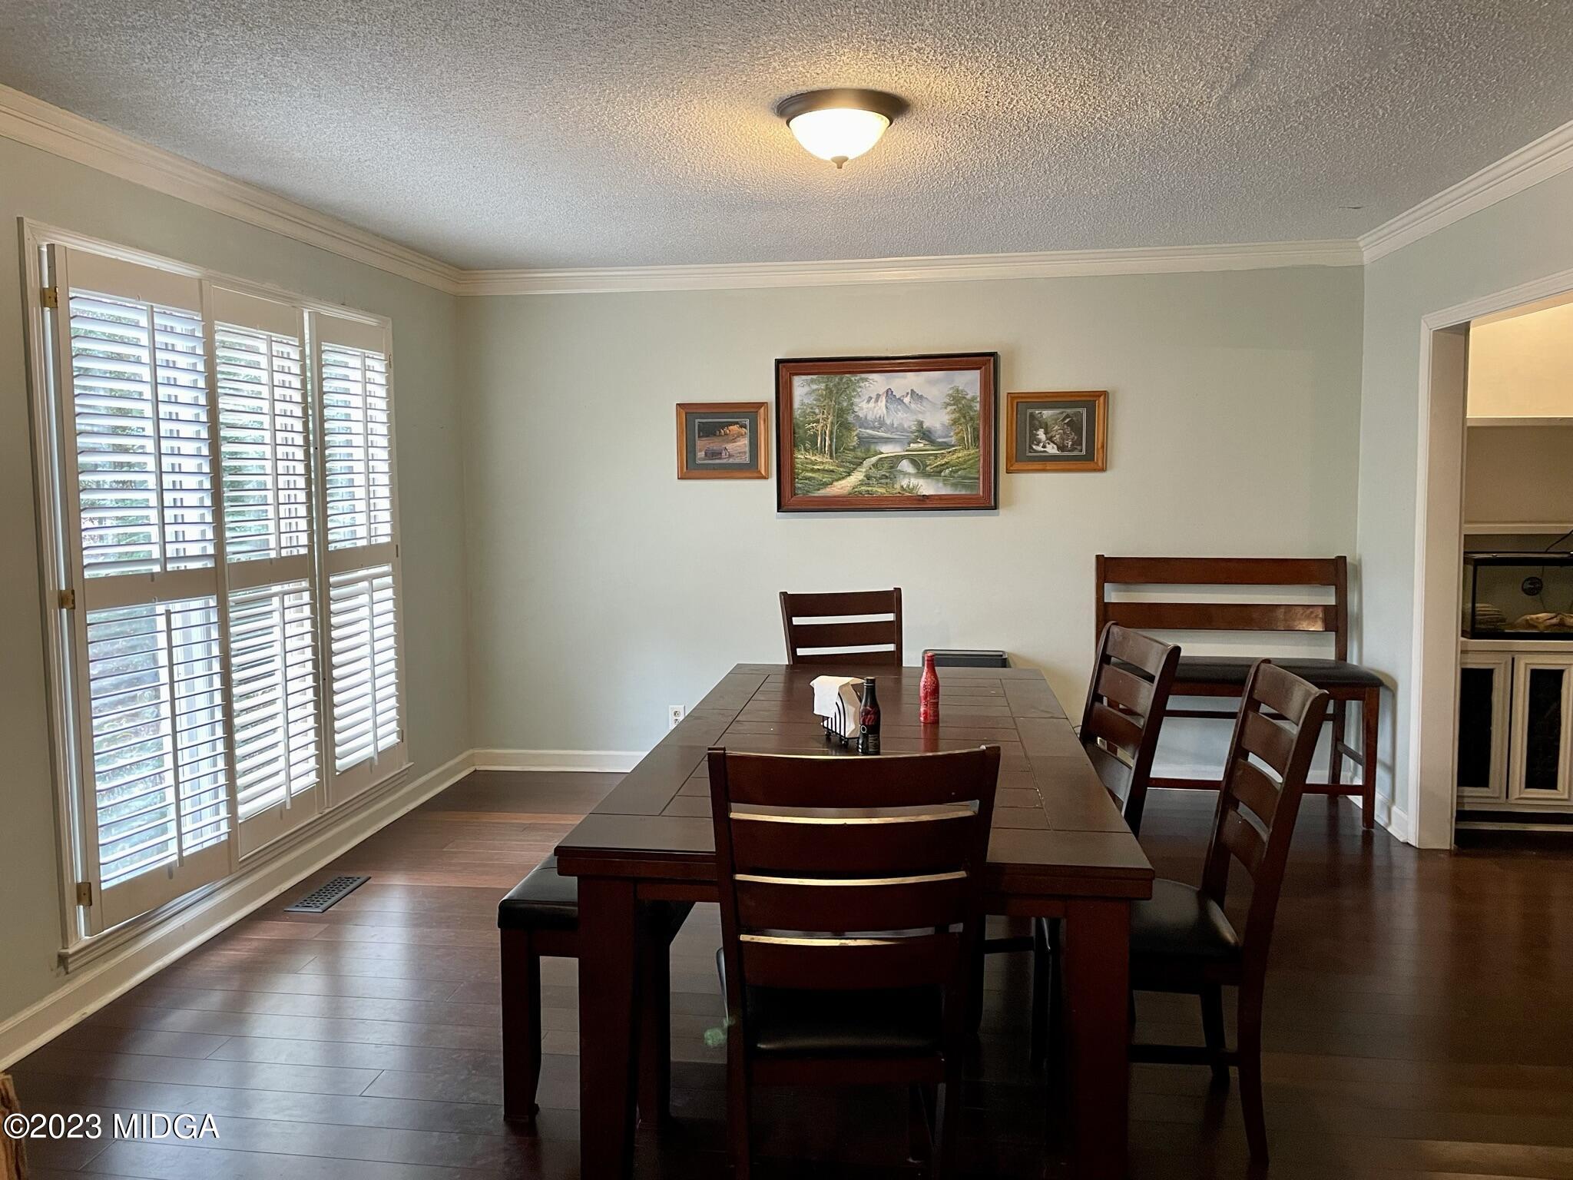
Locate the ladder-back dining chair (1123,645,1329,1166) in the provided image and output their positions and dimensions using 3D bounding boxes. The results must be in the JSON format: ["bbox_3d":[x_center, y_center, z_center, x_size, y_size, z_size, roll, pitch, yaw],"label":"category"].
[{"bbox_3d":[0.834,0.683,2.654,0.565,1.030,0.470,0,6,5],"label":"ladder-back dining chair"}]

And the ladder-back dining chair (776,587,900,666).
[{"bbox_3d":[0.259,0.540,4.159,0.470,1.030,0.560,-2,6,-8],"label":"ladder-back dining chair"}]

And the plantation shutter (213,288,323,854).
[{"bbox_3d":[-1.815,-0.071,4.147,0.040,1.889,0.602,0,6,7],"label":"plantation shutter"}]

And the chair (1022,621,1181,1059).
[{"bbox_3d":[0.709,0.631,3.193,0.560,1.030,0.470,-1,6,2],"label":"chair"}]

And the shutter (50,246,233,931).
[{"bbox_3d":[-1.846,0.003,3.455,0.050,1.864,0.570,1,6,14],"label":"shutter"}]

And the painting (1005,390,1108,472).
[{"bbox_3d":[1.228,-0.717,5.363,0.444,0.361,0.025,0,6,8],"label":"painting"}]

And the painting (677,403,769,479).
[{"bbox_3d":[-0.294,-0.700,5.572,0.437,0.359,0.027,0,6,7],"label":"painting"}]

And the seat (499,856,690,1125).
[{"bbox_3d":[-0.356,0.894,3.285,0.415,0.515,1.280,0,6,7],"label":"seat"}]

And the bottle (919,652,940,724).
[{"bbox_3d":[0.387,0.261,3.187,0.053,0.191,0.053,0,6,7],"label":"bottle"}]

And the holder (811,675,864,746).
[{"bbox_3d":[0.135,0.309,3.107,0.080,0.175,0.140,-3,6,-24],"label":"holder"}]

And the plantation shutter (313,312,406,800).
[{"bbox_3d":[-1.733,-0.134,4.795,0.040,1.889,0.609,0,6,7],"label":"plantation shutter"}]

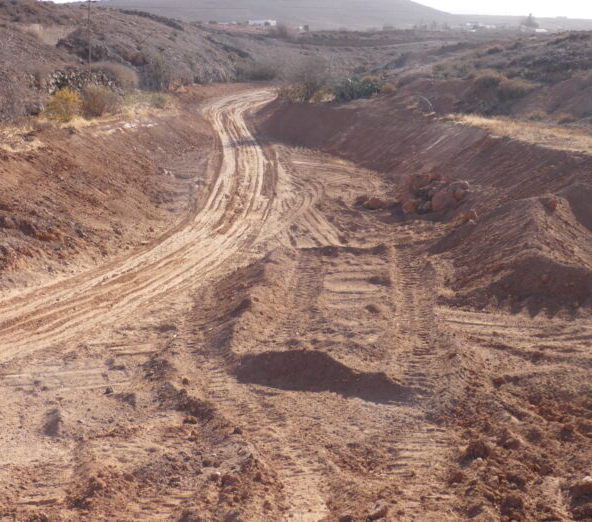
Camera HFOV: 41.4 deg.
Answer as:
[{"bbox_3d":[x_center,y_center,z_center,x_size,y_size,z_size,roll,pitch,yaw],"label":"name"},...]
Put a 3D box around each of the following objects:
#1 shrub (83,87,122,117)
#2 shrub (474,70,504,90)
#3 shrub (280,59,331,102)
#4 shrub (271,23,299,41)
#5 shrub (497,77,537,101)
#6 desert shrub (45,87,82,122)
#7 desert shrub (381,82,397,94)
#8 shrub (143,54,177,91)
[{"bbox_3d":[-9.426,-7.681,38.000,1.840,1.470,1.750,1,17,0],"label":"shrub"},{"bbox_3d":[11.105,-10.474,45.000,1.720,1.090,1.550,1,17,0],"label":"shrub"},{"bbox_3d":[0.542,-11.510,50.000,3.320,2.670,2.820,1,17,0],"label":"shrub"},{"bbox_3d":[-2.787,-55.612,190.000,6.780,4.140,6.110,1,17,0],"label":"shrub"},{"bbox_3d":[11.811,-9.240,42.000,2.140,1.220,1.820,1,17,0],"label":"shrub"},{"bbox_3d":[-10.971,-7.385,37.000,1.790,1.610,1.700,1,17,0],"label":"desert shrub"},{"bbox_3d":[6.370,-11.880,54.000,1.100,0.790,0.990,1,17,0],"label":"desert shrub"},{"bbox_3d":[-9.749,-13.463,56.000,2.430,2.440,2.190,1,17,0],"label":"shrub"}]

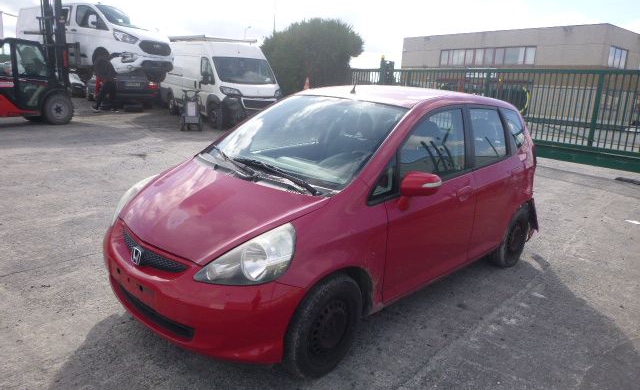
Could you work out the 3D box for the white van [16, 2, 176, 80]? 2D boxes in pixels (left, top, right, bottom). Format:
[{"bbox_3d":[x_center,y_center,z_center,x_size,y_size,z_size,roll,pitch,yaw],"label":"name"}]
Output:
[{"bbox_3d":[-6.626,-4.511,13.812,5.080,1.980,2.020,11,15,28],"label":"white van"}]

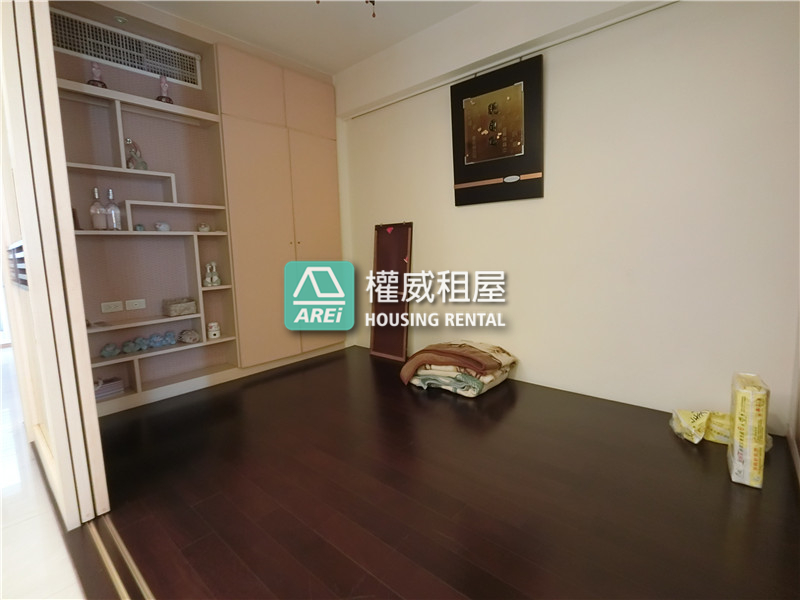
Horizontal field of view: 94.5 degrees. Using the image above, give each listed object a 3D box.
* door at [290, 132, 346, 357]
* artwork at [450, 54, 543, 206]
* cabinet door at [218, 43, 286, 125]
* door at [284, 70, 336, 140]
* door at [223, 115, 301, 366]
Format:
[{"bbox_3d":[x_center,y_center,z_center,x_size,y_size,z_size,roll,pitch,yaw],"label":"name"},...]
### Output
[{"bbox_3d":[-0.745,-0.505,3.397,0.022,1.921,0.503,5,9,43],"label":"door"},{"bbox_3d":[0.683,-1.172,2.683,0.702,0.906,0.030,6,11,41],"label":"artwork"},{"bbox_3d":[-1.151,-1.660,2.918,0.025,0.477,0.534,6,11,41],"label":"cabinet door"},{"bbox_3d":[-0.802,-1.727,3.307,0.025,0.477,0.520,6,11,41],"label":"door"},{"bbox_3d":[-1.099,-0.449,3.021,0.022,1.921,0.531,5,9,43],"label":"door"}]

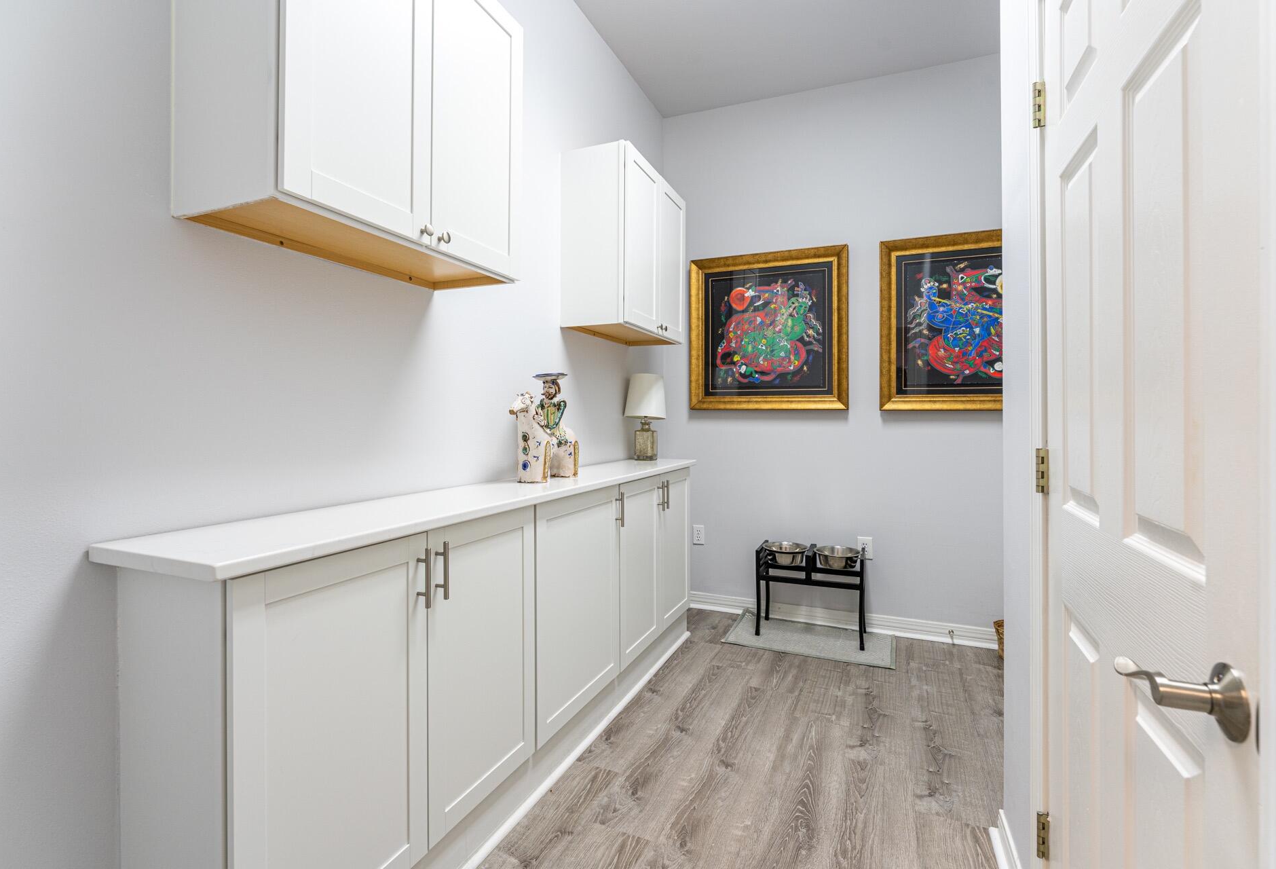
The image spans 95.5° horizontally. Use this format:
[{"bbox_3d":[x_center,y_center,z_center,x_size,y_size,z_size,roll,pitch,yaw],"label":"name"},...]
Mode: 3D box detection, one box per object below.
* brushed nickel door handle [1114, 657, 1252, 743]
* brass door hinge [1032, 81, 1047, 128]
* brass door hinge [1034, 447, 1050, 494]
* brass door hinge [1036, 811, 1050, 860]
[{"bbox_3d":[0.521,0.237,0.571,0.060,0.066,0.145,0,1,24],"label":"brushed nickel door handle"},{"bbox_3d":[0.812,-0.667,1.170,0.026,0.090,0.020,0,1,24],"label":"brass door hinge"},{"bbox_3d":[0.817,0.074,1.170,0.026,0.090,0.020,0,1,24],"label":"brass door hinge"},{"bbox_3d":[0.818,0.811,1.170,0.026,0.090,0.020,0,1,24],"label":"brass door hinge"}]

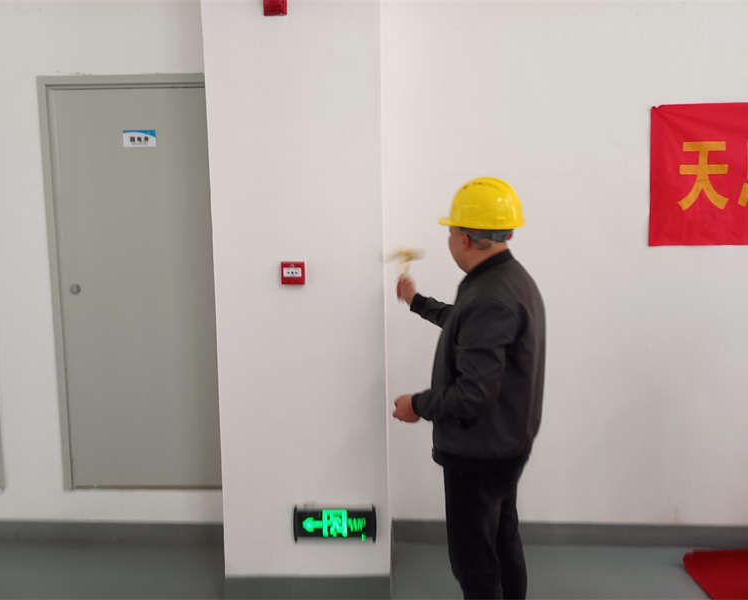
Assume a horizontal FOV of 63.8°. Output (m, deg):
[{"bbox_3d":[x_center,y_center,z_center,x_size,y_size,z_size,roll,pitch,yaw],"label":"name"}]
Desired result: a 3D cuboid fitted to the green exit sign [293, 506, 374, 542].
[{"bbox_3d":[-0.166,0.960,2.572,0.352,0.162,0.045,-1,6,2],"label":"green exit sign"}]

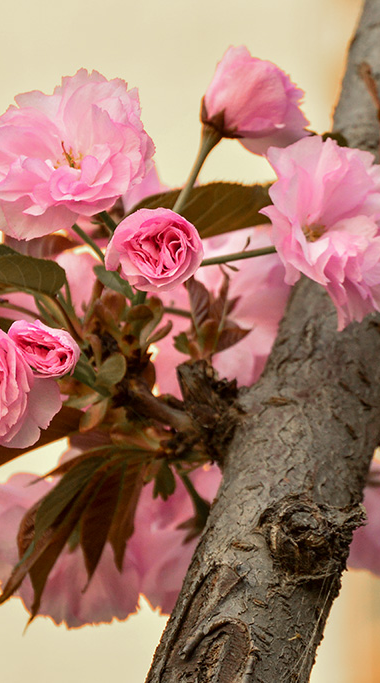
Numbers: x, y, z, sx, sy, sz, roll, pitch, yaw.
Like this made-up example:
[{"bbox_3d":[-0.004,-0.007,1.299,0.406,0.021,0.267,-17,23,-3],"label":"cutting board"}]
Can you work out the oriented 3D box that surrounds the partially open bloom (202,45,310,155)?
[{"bbox_3d":[0.019,-0.071,2.010,0.032,0.031,0.031,-25,3,-18],"label":"partially open bloom"}]

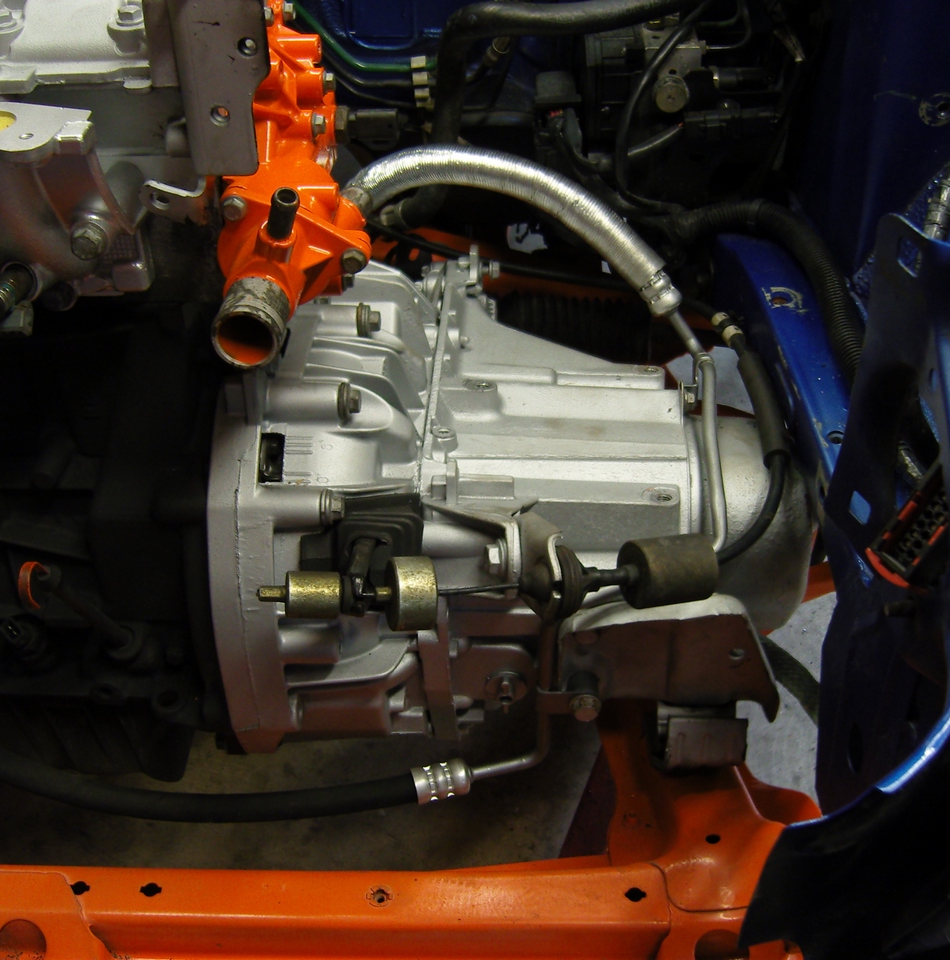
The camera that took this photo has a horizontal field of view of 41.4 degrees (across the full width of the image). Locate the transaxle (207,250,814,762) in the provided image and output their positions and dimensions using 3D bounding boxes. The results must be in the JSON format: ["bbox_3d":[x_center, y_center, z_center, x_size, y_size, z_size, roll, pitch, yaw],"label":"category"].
[{"bbox_3d":[0.046,-0.002,0.947,0.380,0.345,0.410,0,42,4],"label":"transaxle"}]

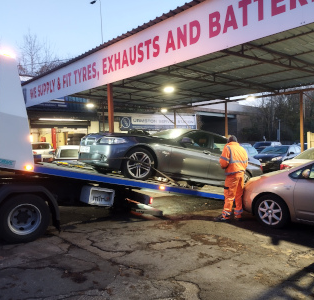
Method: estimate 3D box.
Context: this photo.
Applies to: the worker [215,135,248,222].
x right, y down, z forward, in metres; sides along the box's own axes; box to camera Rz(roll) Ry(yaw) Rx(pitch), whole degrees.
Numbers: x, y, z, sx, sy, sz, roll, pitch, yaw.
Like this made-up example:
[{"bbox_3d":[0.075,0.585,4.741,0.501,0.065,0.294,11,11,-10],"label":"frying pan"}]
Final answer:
[{"bbox_3d":[1.471,0.565,6.120,0.570,1.690,0.520,-2,2,-33],"label":"worker"}]

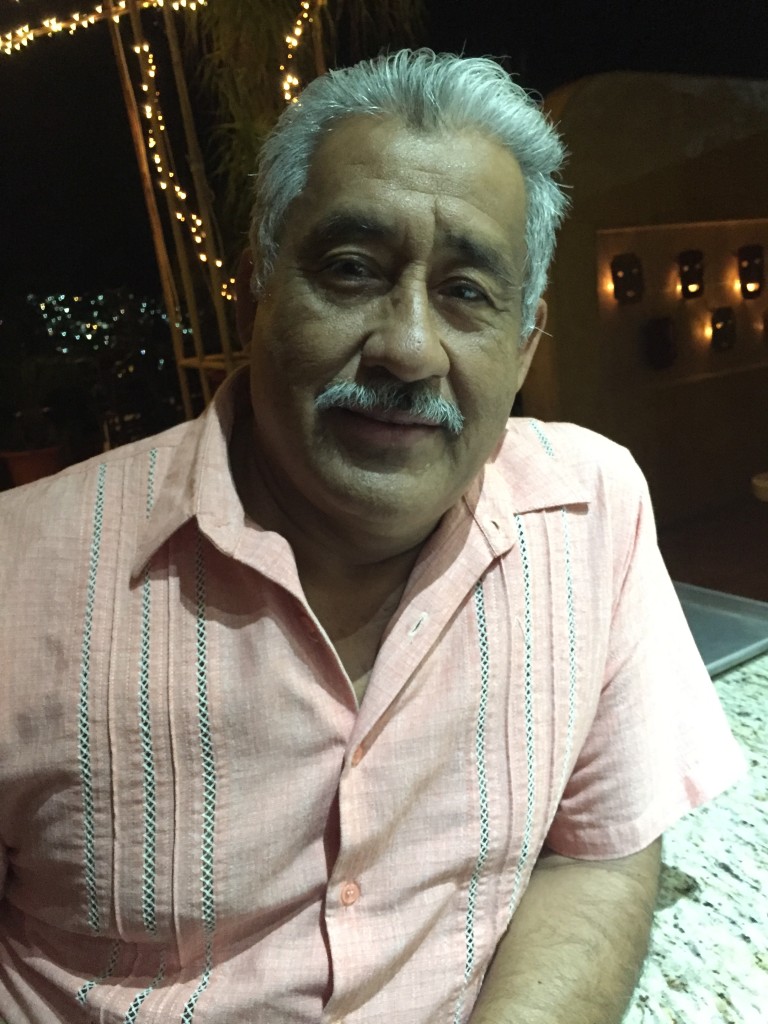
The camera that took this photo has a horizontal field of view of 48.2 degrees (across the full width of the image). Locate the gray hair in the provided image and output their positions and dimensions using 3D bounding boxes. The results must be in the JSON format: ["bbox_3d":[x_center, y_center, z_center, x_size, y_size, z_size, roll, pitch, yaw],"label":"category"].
[{"bbox_3d":[0.018,-0.184,0.546,0.196,0.190,0.200,9,14,-9],"label":"gray hair"}]

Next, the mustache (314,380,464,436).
[{"bbox_3d":[0.003,-0.059,0.472,0.081,0.024,0.026,9,14,-9],"label":"mustache"}]

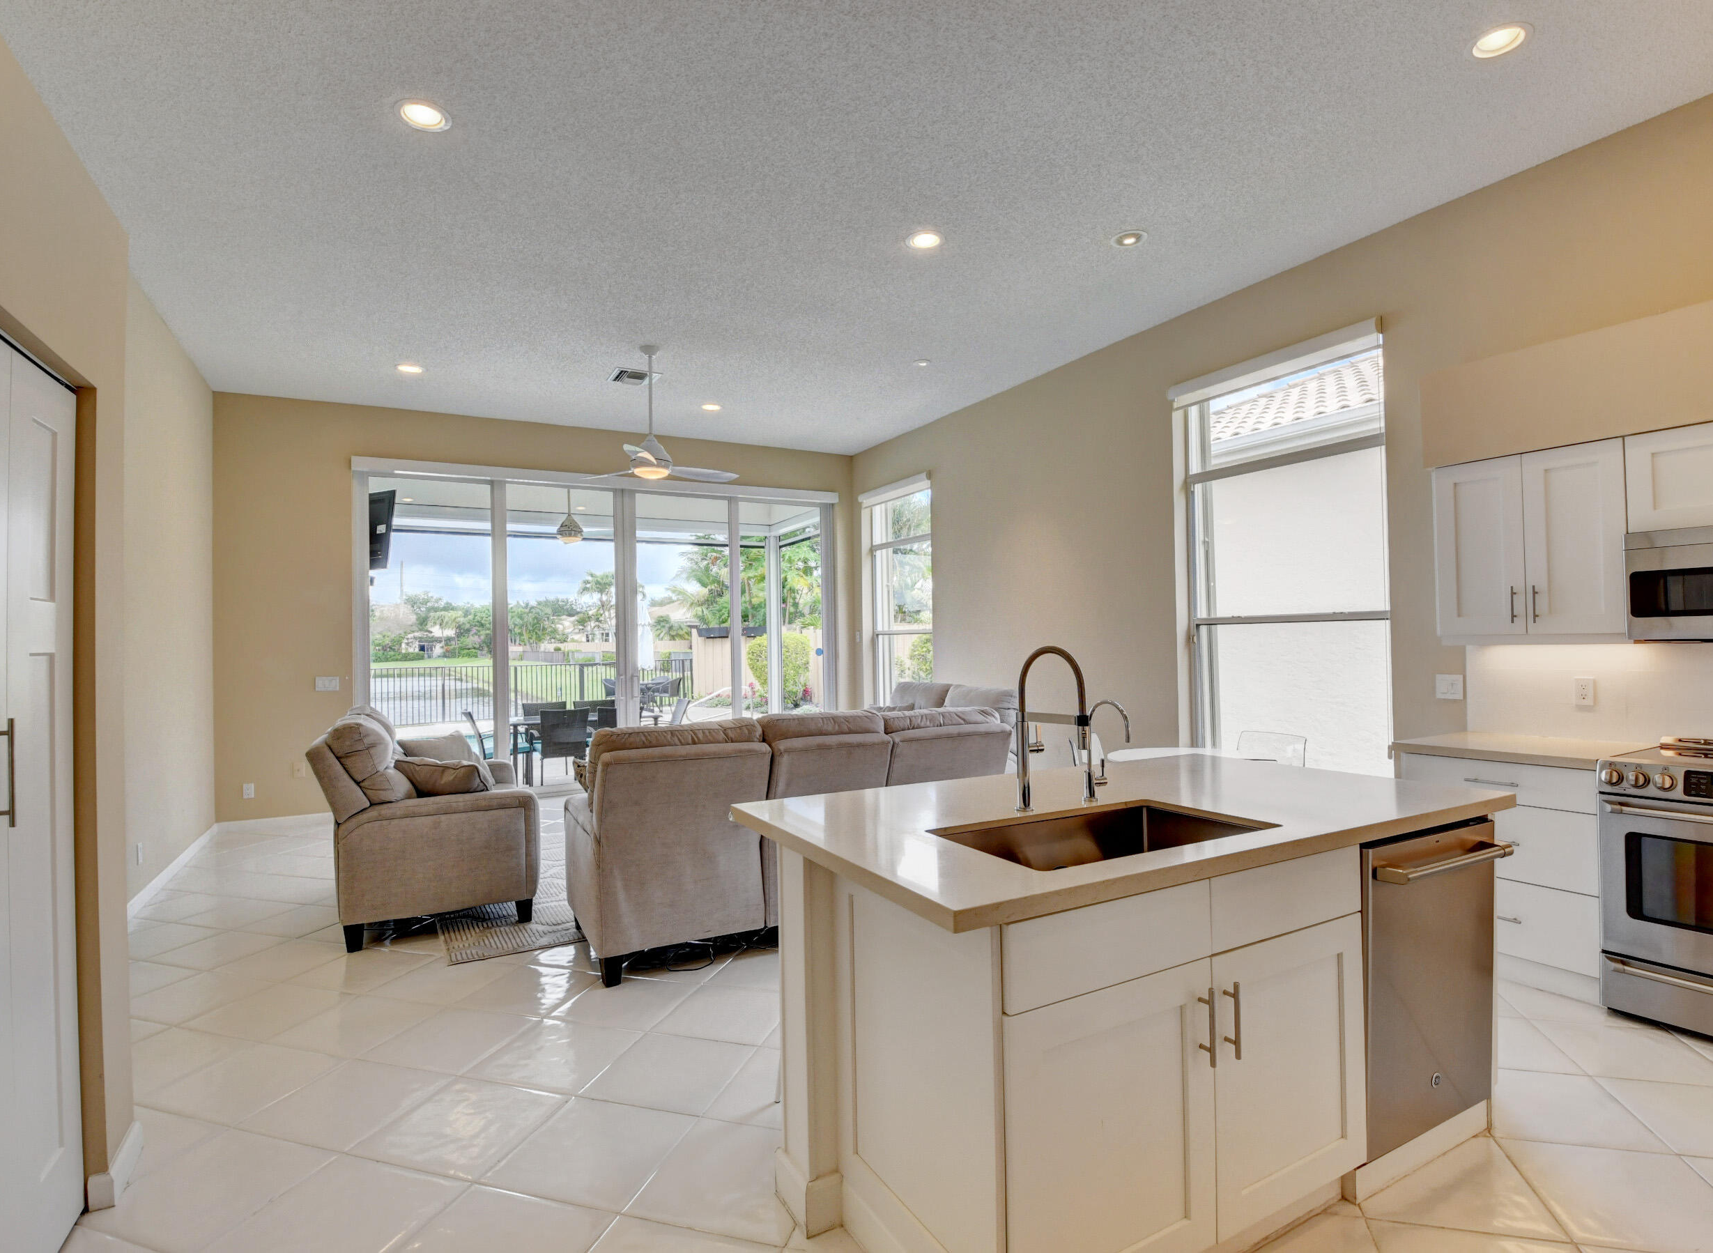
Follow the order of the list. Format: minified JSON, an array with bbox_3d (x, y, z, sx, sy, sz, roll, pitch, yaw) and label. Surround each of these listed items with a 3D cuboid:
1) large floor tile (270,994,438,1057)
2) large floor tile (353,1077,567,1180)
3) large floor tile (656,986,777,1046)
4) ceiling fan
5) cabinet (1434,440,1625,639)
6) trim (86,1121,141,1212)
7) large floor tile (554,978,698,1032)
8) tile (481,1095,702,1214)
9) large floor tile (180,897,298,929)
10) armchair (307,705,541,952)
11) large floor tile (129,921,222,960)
[{"bbox_3d":[-1.878,1.502,2.953,0.437,0.010,0.412,-2,-1,17],"label":"large floor tile"},{"bbox_3d":[-1.149,1.470,2.310,0.437,0.010,0.412,-2,-1,17],"label":"large floor tile"},{"bbox_3d":[-0.487,1.485,2.991,0.442,0.012,0.425,-1,-1,16],"label":"large floor tile"},{"bbox_3d":[-1.522,-1.607,5.790,1.250,0.980,1.220,-1,-1,0],"label":"ceiling fan"},{"bbox_3d":[2.912,-0.329,3.342,0.340,0.772,0.638,-1,-1,-27],"label":"cabinet"},{"bbox_3d":[-1.994,1.444,2.115,0.050,0.088,0.290,0,-1,-32],"label":"trim"},{"bbox_3d":[-0.917,1.495,3.116,0.442,0.012,0.425,-1,-1,16],"label":"large floor tile"},{"bbox_3d":[-0.734,1.474,2.204,0.442,0.012,0.425,-1,-1,16],"label":"tile"},{"bbox_3d":[-3.337,1.566,4.250,0.437,0.010,0.412,-2,-1,17],"label":"large floor tile"},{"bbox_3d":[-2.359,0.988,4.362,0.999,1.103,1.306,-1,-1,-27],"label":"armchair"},{"bbox_3d":[-3.433,1.554,3.844,0.442,0.012,0.425,-1,-1,16],"label":"large floor tile"}]

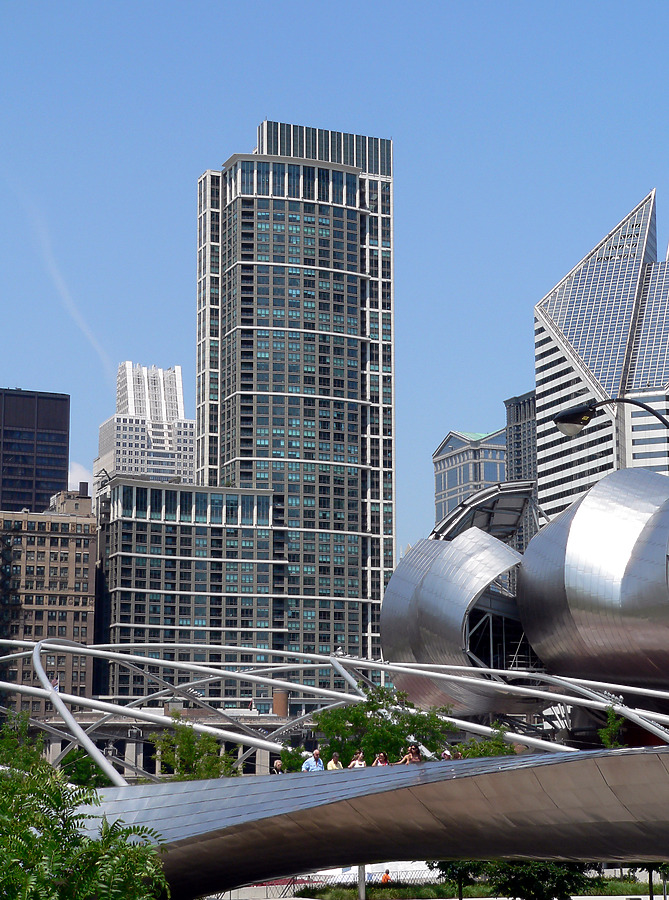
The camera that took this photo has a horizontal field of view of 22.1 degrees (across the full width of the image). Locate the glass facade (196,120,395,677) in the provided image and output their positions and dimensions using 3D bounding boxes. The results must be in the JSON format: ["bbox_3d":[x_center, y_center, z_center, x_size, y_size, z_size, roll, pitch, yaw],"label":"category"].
[{"bbox_3d":[-9.180,1.866,471.520,56.000,192.500,32.000,4,-12,-20],"label":"glass facade"}]

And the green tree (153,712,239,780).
[{"bbox_3d":[-5.245,12.731,64.550,3.500,5.590,3.400,1,-12,-4],"label":"green tree"}]

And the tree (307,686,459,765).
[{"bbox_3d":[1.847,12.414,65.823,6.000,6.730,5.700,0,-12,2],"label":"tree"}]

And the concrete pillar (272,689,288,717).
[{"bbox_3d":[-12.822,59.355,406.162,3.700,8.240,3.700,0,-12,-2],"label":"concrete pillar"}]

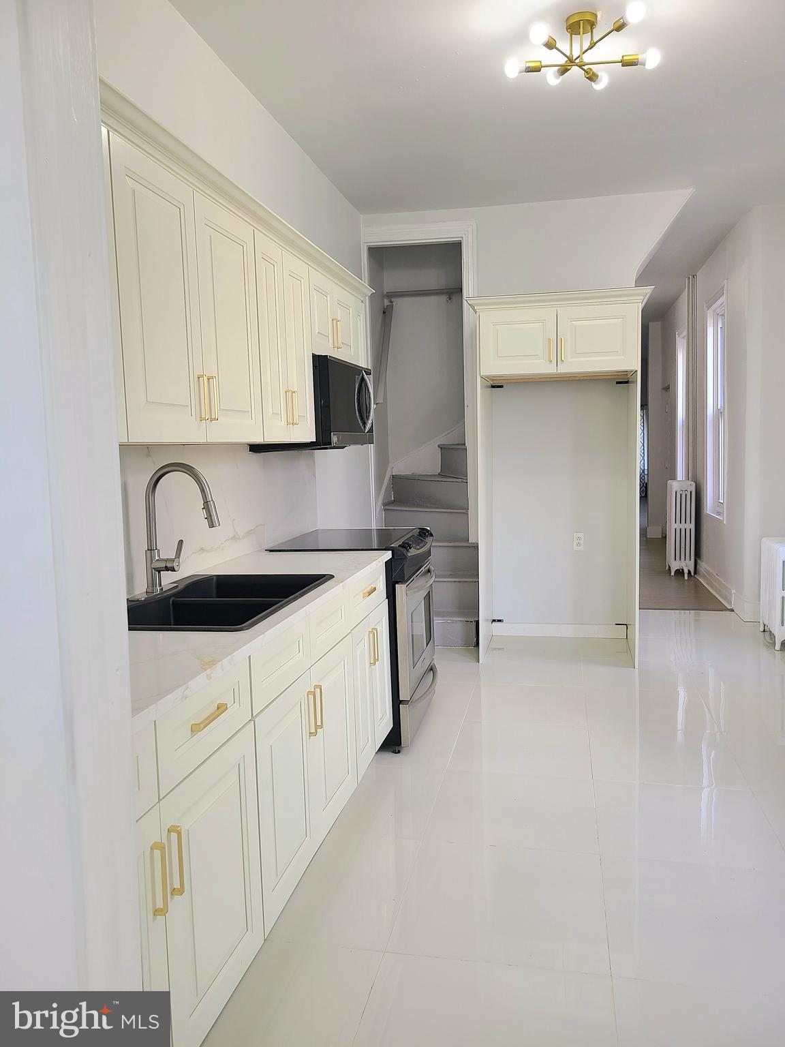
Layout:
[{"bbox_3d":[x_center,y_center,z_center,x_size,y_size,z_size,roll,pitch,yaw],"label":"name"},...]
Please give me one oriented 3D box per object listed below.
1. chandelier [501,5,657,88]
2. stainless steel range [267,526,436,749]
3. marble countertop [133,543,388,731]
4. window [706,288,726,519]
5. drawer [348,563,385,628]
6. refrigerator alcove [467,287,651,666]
[{"bbox_3d":[0.734,-1.851,3.041,0.590,0.200,0.540,-1,6,12],"label":"chandelier"},{"bbox_3d":[-0.171,0.537,3.922,0.700,0.935,0.760,-1,6,12],"label":"stainless steel range"},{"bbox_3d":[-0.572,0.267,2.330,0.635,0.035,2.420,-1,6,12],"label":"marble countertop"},{"bbox_3d":[2.893,-1.026,6.983,0.120,1.900,0.950,-1,6,12],"label":"window"},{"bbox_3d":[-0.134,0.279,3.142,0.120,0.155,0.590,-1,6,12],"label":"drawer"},{"bbox_3d":[1.074,-0.272,5.077,1.030,2.240,0.780,-1,6,12],"label":"refrigerator alcove"}]

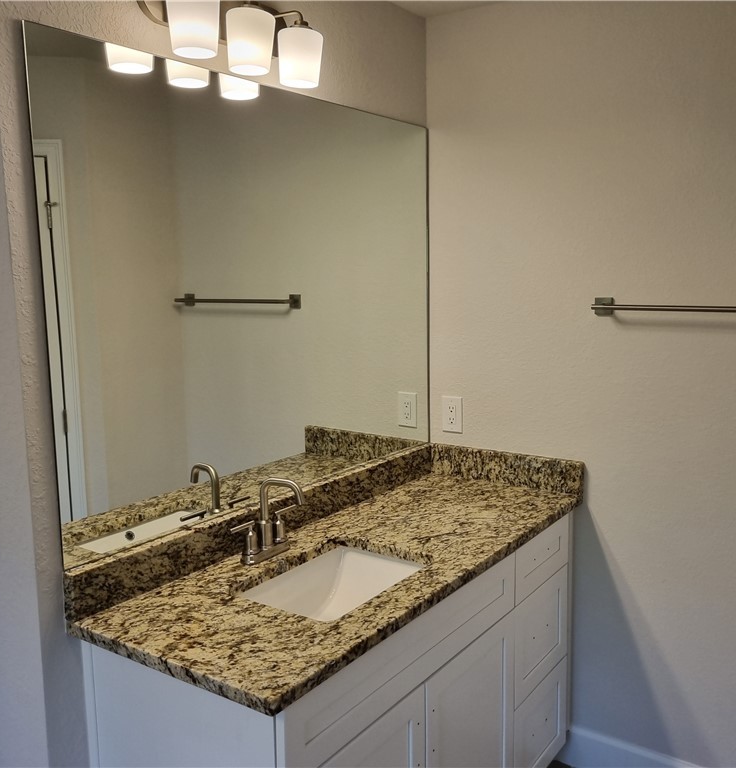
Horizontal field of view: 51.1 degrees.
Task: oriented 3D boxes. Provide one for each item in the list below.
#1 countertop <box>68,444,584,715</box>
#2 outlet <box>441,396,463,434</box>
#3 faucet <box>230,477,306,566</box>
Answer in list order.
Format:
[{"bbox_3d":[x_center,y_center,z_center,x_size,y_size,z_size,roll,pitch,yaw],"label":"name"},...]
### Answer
[{"bbox_3d":[0.031,0.376,1.981,0.559,0.126,1.440,5,9,35],"label":"countertop"},{"bbox_3d":[0.290,0.107,2.643,0.078,0.124,0.008,5,9,35],"label":"outlet"},{"bbox_3d":[-0.218,0.331,1.869,0.162,0.203,0.235,5,9,35],"label":"faucet"}]

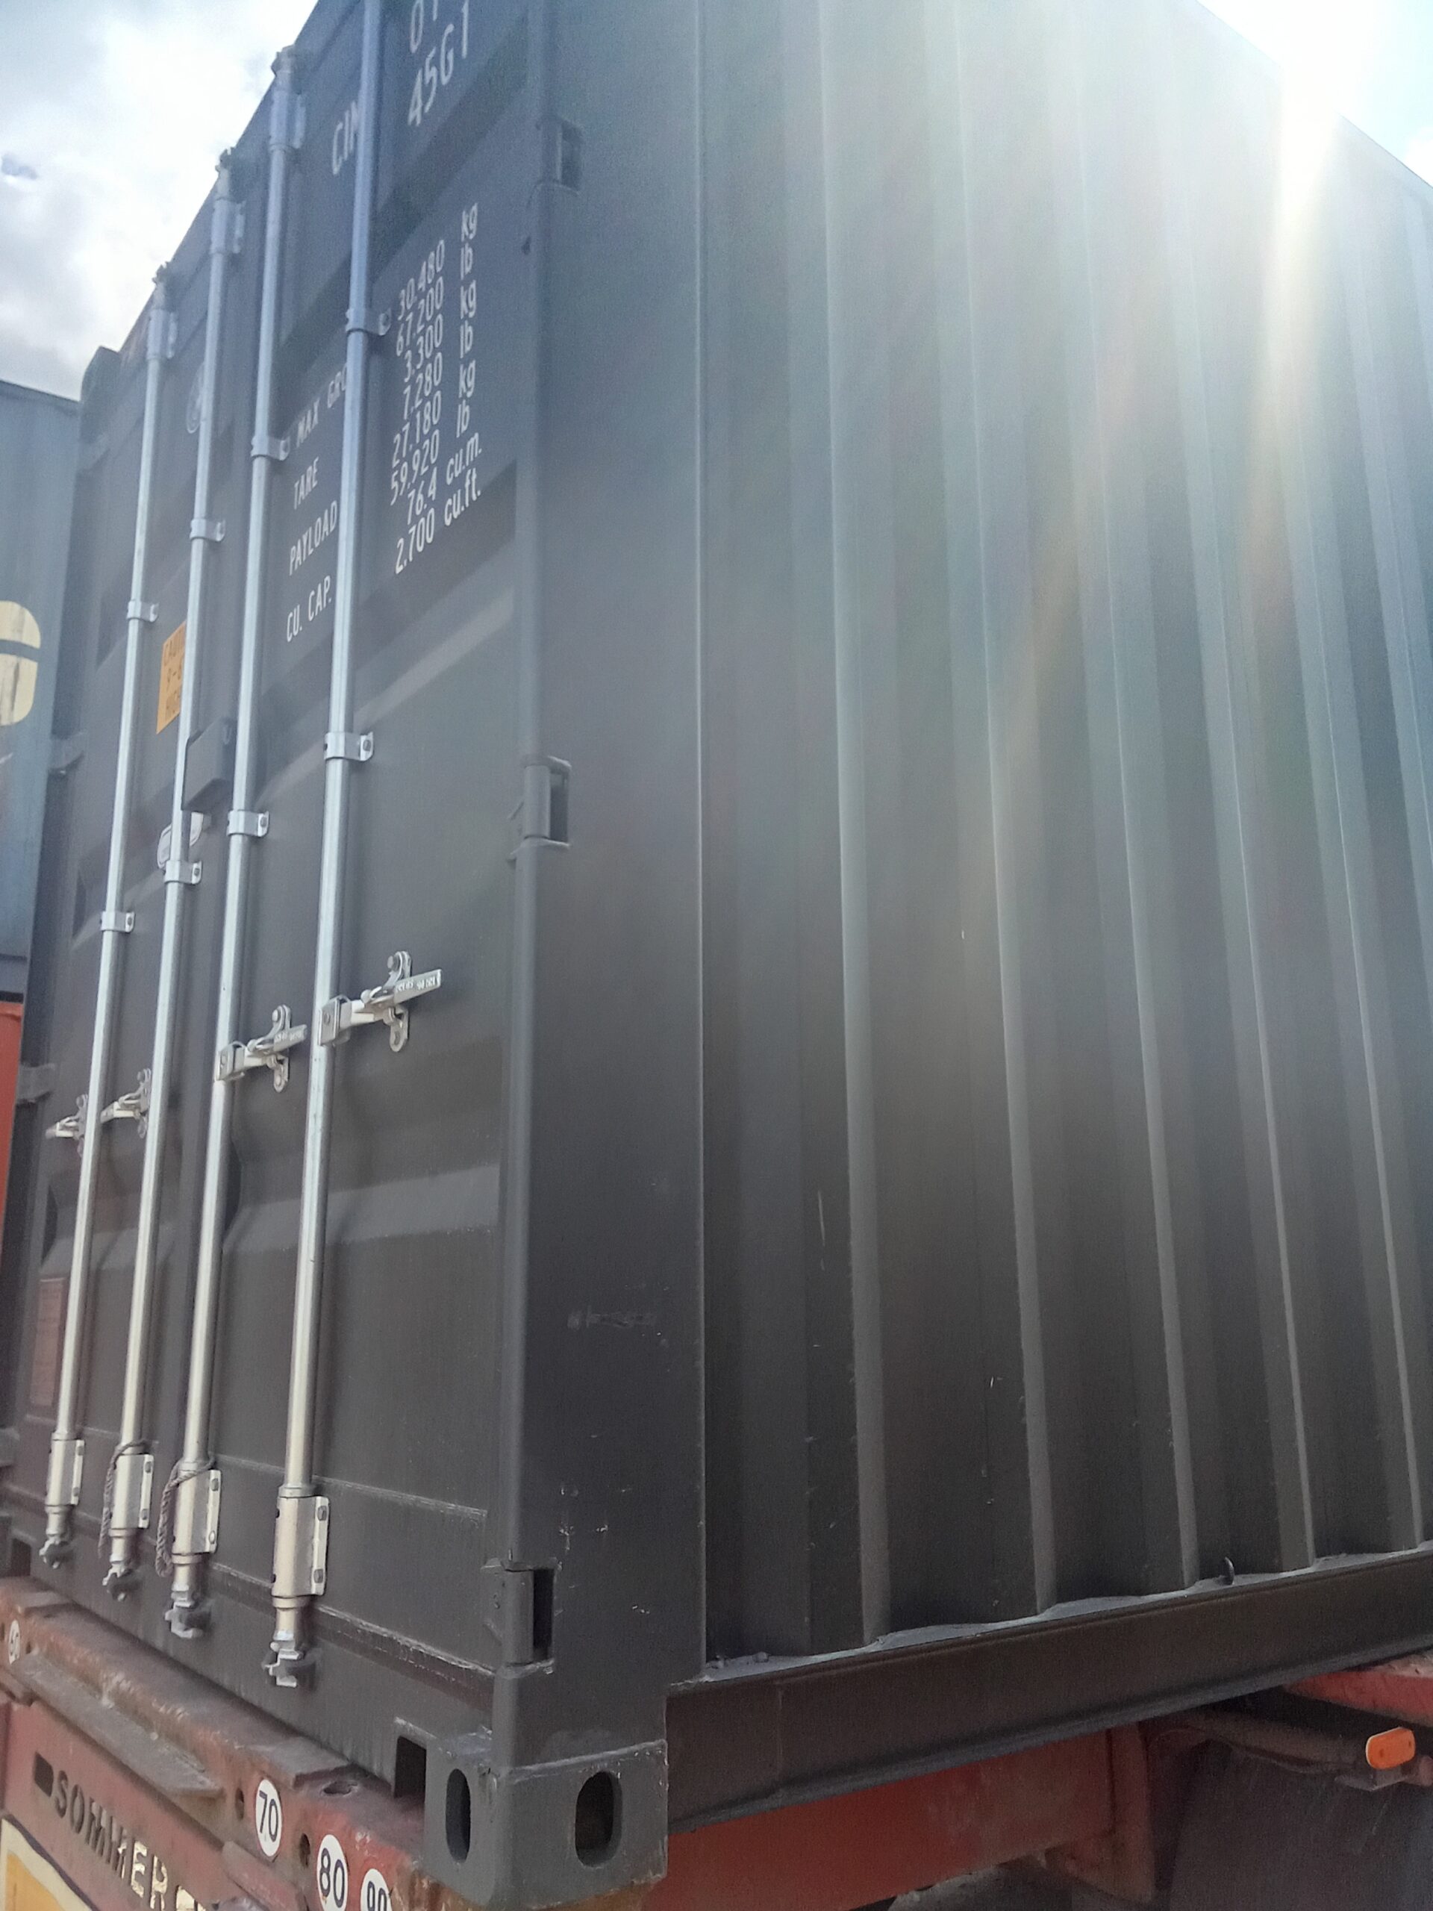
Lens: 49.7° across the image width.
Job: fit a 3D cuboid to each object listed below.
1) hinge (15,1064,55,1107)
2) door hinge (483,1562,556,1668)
[{"bbox_3d":[-1.572,0.291,3.552,0.055,0.090,0.142,9,-16,-35],"label":"hinge"},{"bbox_3d":[-0.219,0.663,1.568,0.053,0.092,0.142,9,-16,-35],"label":"door hinge"}]

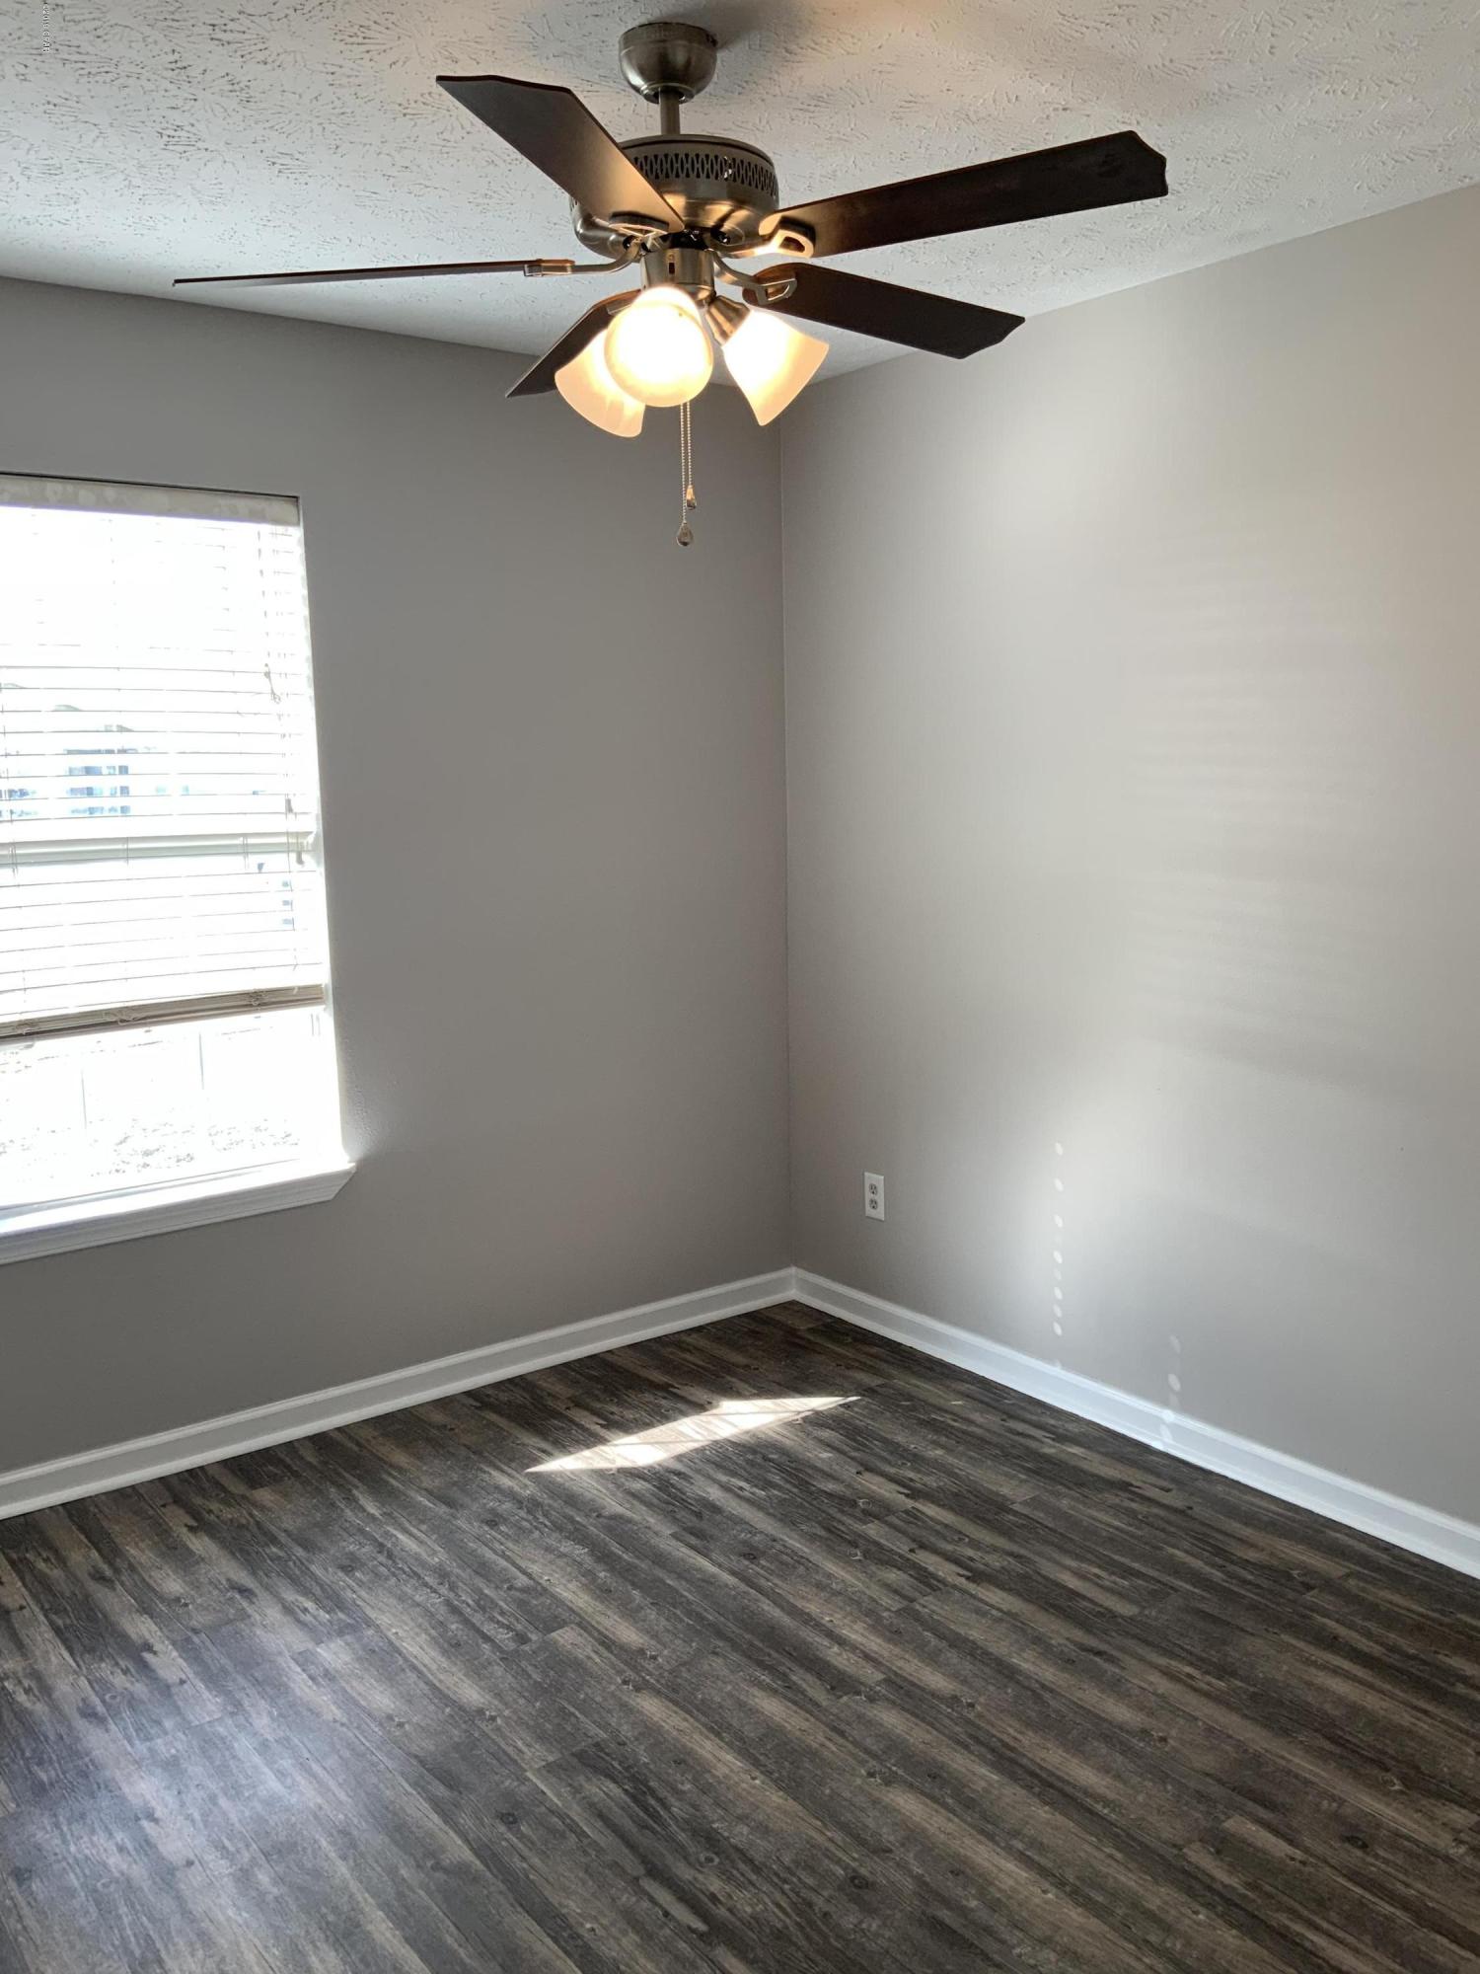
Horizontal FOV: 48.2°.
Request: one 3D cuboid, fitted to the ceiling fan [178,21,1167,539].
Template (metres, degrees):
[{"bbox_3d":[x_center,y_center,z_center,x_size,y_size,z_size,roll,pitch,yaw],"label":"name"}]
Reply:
[{"bbox_3d":[-0.100,-0.920,2.205,1.250,0.620,1.260,-2,8,-4],"label":"ceiling fan"}]

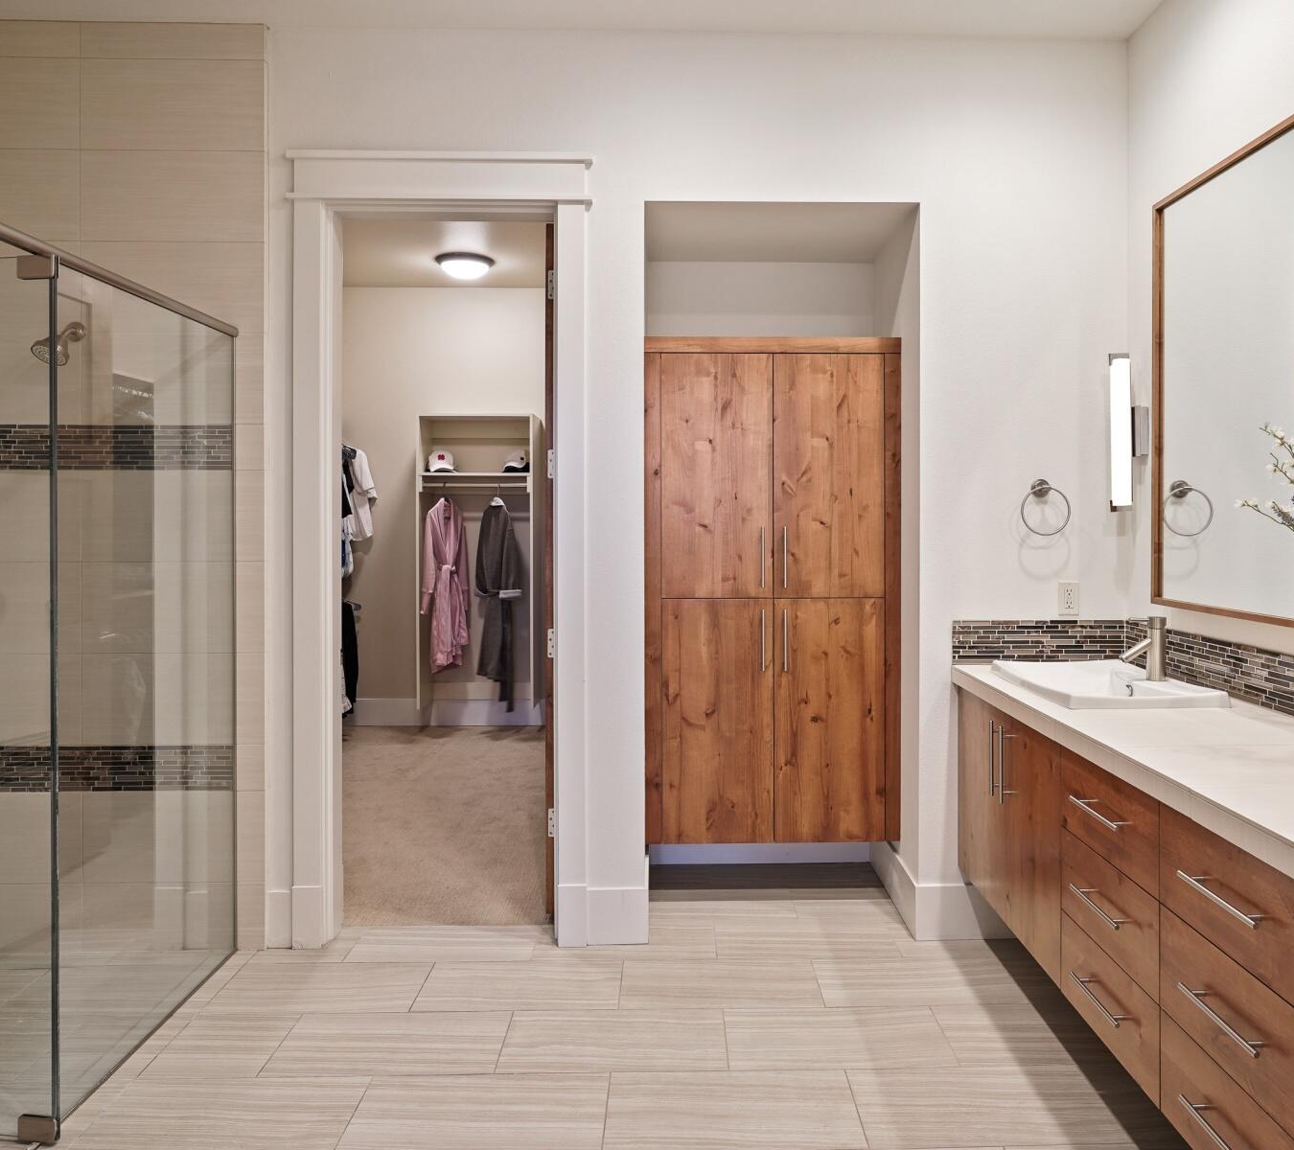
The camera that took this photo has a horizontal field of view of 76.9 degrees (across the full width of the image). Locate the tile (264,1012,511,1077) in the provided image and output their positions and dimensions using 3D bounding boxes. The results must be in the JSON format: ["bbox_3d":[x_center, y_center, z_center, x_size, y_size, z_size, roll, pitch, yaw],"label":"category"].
[{"bbox_3d":[-0.694,1.286,2.232,0.607,0.010,0.280,0,3,-1],"label":"tile"}]

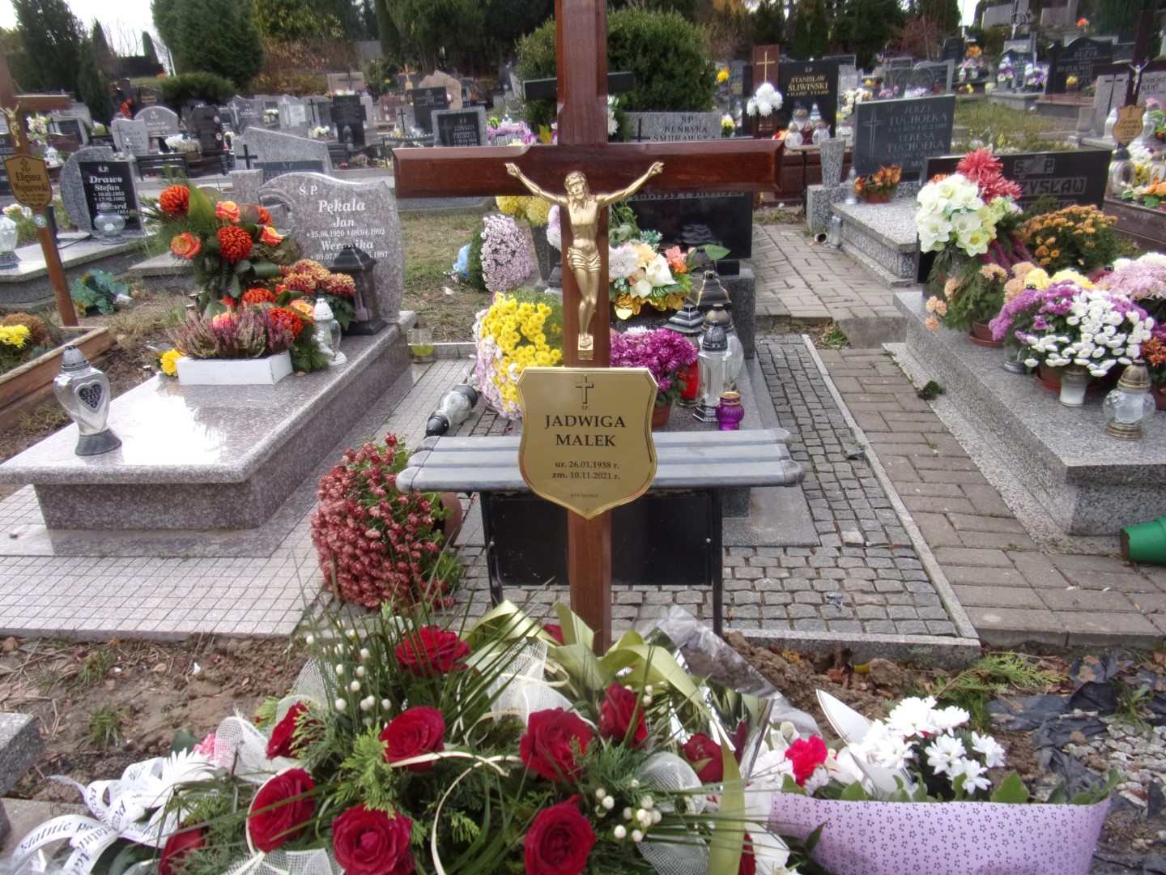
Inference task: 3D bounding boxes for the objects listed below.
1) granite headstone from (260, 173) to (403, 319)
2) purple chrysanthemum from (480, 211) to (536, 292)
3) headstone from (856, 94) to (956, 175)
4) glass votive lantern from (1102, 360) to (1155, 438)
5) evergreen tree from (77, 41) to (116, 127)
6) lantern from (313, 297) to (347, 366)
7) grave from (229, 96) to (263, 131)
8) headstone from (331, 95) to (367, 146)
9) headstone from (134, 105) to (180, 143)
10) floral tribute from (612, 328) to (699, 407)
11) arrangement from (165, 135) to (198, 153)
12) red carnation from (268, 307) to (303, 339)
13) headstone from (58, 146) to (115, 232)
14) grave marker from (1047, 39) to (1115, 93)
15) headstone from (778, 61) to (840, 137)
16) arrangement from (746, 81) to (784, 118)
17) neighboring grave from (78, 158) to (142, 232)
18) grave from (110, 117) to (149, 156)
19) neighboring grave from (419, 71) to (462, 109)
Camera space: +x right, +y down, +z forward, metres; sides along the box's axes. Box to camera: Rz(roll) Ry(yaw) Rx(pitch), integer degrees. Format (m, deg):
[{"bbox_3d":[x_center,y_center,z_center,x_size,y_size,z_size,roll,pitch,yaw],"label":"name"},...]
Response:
[{"bbox_3d":[-1.252,-0.966,4.100,0.680,0.710,0.090,-1,21,6],"label":"granite headstone"},{"bbox_3d":[-0.460,-1.129,4.950,0.330,0.450,0.380,0,20,6],"label":"purple chrysanthemum"},{"bbox_3d":[2.363,-2.216,5.950,0.660,0.540,0.090,1,20,8],"label":"headstone"},{"bbox_3d":[1.548,-0.106,2.290,0.128,0.220,0.128,-1,21,6],"label":"glass votive lantern"},{"bbox_3d":[-10.286,-7.437,17.079,0.700,1.850,0.700,0,23,5],"label":"evergreen tree"},{"bbox_3d":[-1.048,-0.441,3.346,0.115,0.280,0.115,0,23,5],"label":"lantern"},{"bbox_3d":[-6.643,-6.382,16.000,0.640,0.720,0.110,-1,21,6],"label":"grave"},{"bbox_3d":[-3.873,-5.222,13.350,0.540,0.810,0.150,0,23,5],"label":"headstone"},{"bbox_3d":[-7.888,-5.759,14.975,0.760,0.740,0.180,0,23,5],"label":"headstone"},{"bbox_3d":[0.210,-0.216,2.680,0.340,0.270,0.330,-1,21,6],"label":"floral tribute"},{"bbox_3d":[-6.474,-4.714,13.014,0.480,0.290,0.400,0,23,5],"label":"arrangement"},{"bbox_3d":[-1.278,-0.494,3.480,0.140,0.125,0.120,0,20,6],"label":"red carnation"},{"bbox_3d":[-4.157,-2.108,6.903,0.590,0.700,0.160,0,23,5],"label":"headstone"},{"bbox_3d":[6.946,-5.201,11.300,0.800,0.660,0.110,0,20,6],"label":"grave marker"},{"bbox_3d":[2.333,-3.530,8.400,0.620,0.740,0.090,-1,21,6],"label":"headstone"},{"bbox_3d":[1.825,-3.386,8.100,0.360,0.330,0.300,0,20,6],"label":"arrangement"},{"bbox_3d":[-3.450,-1.762,5.900,0.390,0.500,0.070,0,20,6],"label":"neighboring grave"},{"bbox_3d":[-8.128,-5.383,14.500,0.620,0.640,0.100,-1,21,6],"label":"grave"},{"bbox_3d":[-3.066,-7.473,17.500,0.920,0.860,0.200,-1,21,6],"label":"neighboring grave"}]

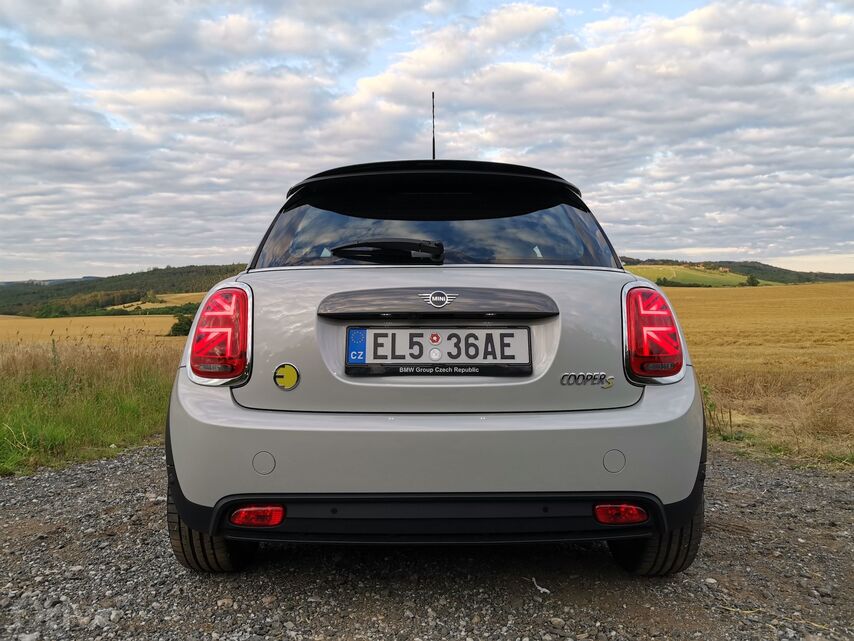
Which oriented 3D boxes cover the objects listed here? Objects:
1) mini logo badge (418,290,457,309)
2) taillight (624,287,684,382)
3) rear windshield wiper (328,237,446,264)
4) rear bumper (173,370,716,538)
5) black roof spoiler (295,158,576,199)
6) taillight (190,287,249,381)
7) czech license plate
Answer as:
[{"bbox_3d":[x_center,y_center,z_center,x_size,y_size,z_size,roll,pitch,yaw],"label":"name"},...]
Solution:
[{"bbox_3d":[0.032,-0.059,1.800,0.113,0.050,0.012,0,-13,-1],"label":"mini logo badge"},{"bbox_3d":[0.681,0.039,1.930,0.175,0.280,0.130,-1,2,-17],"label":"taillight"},{"bbox_3d":[-0.124,-0.211,1.960,0.350,0.065,0.050,0,-23,-1],"label":"rear windshield wiper"},{"bbox_3d":[0.030,0.375,1.910,1.700,0.450,0.410,0,2,-1],"label":"rear bumper"},{"bbox_3d":[0.025,-0.475,2.140,0.990,0.120,0.270,0,2,-1],"label":"black roof spoiler"},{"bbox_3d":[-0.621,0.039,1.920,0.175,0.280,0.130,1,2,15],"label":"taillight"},{"bbox_3d":[0.033,0.088,1.820,0.535,0.140,0.020,0,-2,-1],"label":"czech license plate"}]

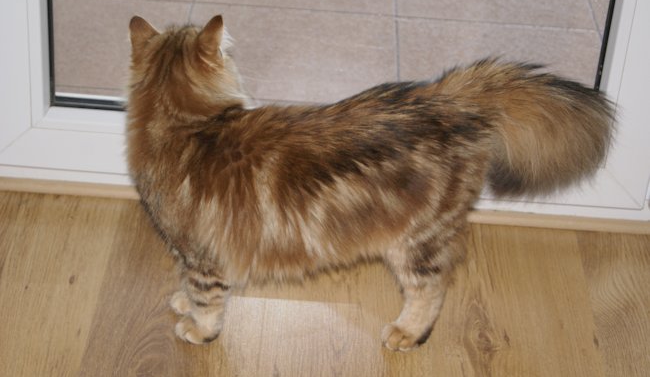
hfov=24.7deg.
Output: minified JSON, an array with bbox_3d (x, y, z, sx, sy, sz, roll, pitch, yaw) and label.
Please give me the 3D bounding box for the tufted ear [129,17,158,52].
[{"bbox_3d":[-0.196,-0.167,1.597,0.033,0.040,0.020,8,32,6],"label":"tufted ear"}]

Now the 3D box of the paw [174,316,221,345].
[{"bbox_3d":[-0.142,0.159,1.649,0.047,0.027,0.036,-12,35,-24],"label":"paw"}]

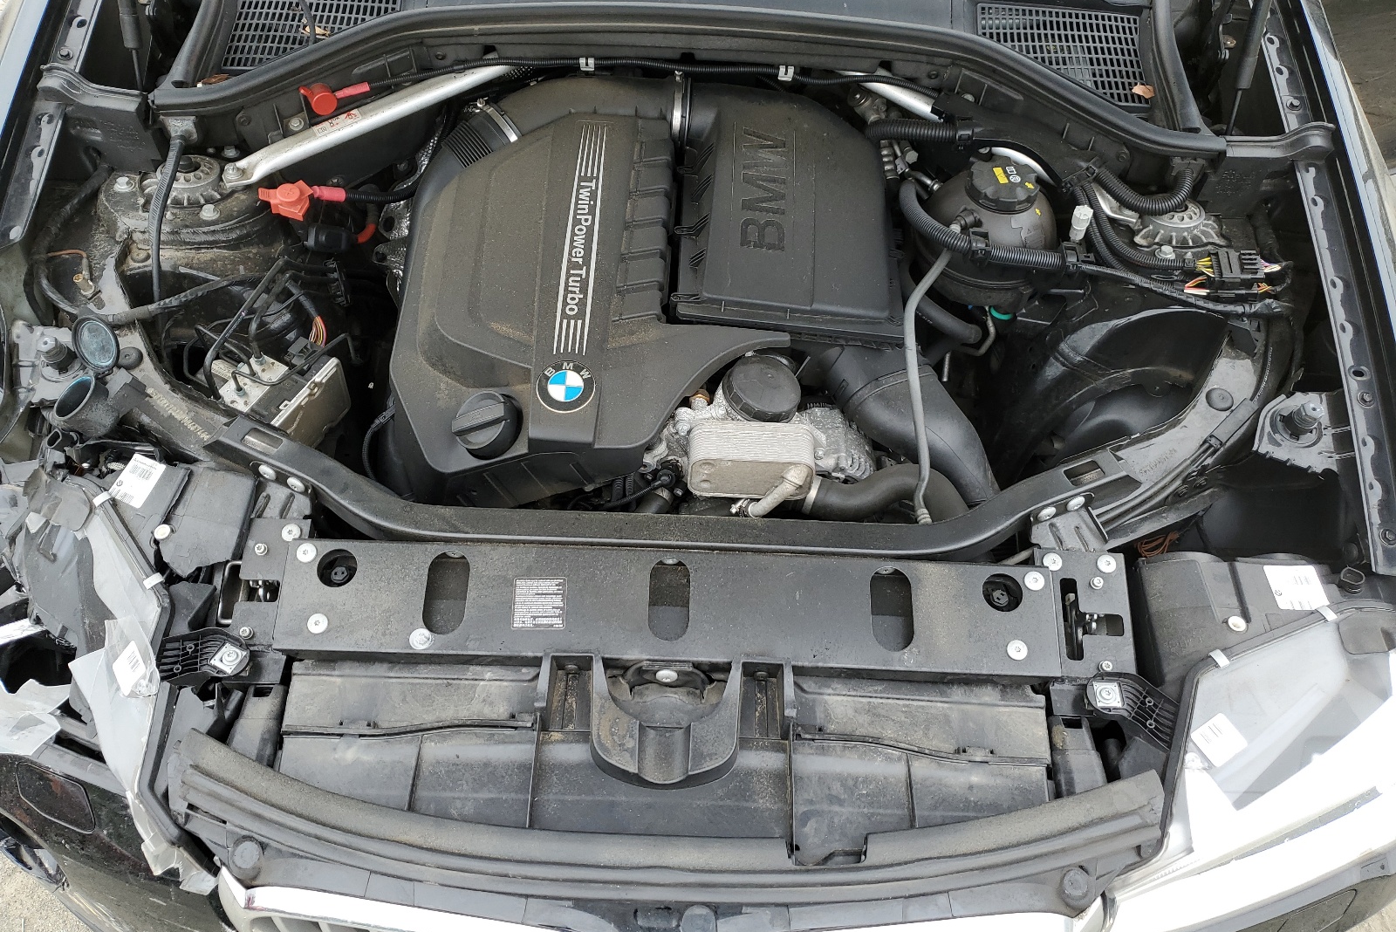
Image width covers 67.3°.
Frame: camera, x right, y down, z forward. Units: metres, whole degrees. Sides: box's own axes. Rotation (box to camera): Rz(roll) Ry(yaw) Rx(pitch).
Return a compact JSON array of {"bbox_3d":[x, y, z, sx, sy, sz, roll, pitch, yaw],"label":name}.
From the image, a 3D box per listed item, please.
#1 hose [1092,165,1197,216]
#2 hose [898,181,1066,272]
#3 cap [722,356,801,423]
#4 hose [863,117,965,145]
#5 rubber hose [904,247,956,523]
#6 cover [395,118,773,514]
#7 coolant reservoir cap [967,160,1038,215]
[{"bbox_3d":[0.554,-0.340,1.300,0.122,0.045,0.065,0,53,-2],"label":"hose"},{"bbox_3d":[0.332,-0.282,1.225,0.178,0.045,0.110,0,53,-2],"label":"hose"},{"bbox_3d":[0.072,-0.088,1.185,0.089,0.034,0.089,4,53,-6],"label":"cap"},{"bbox_3d":[0.275,-0.421,1.320,0.127,0.027,0.027,2,53,-1],"label":"hose"},{"bbox_3d":[0.252,-0.094,1.150,0.052,0.110,0.310,5,53,1],"label":"rubber hose"},{"bbox_3d":[-0.128,-0.178,1.235,0.420,0.140,0.500,3,59,-1],"label":"cover"},{"bbox_3d":[0.356,-0.324,1.225,0.083,0.030,0.083,0,53,-2],"label":"coolant reservoir cap"}]

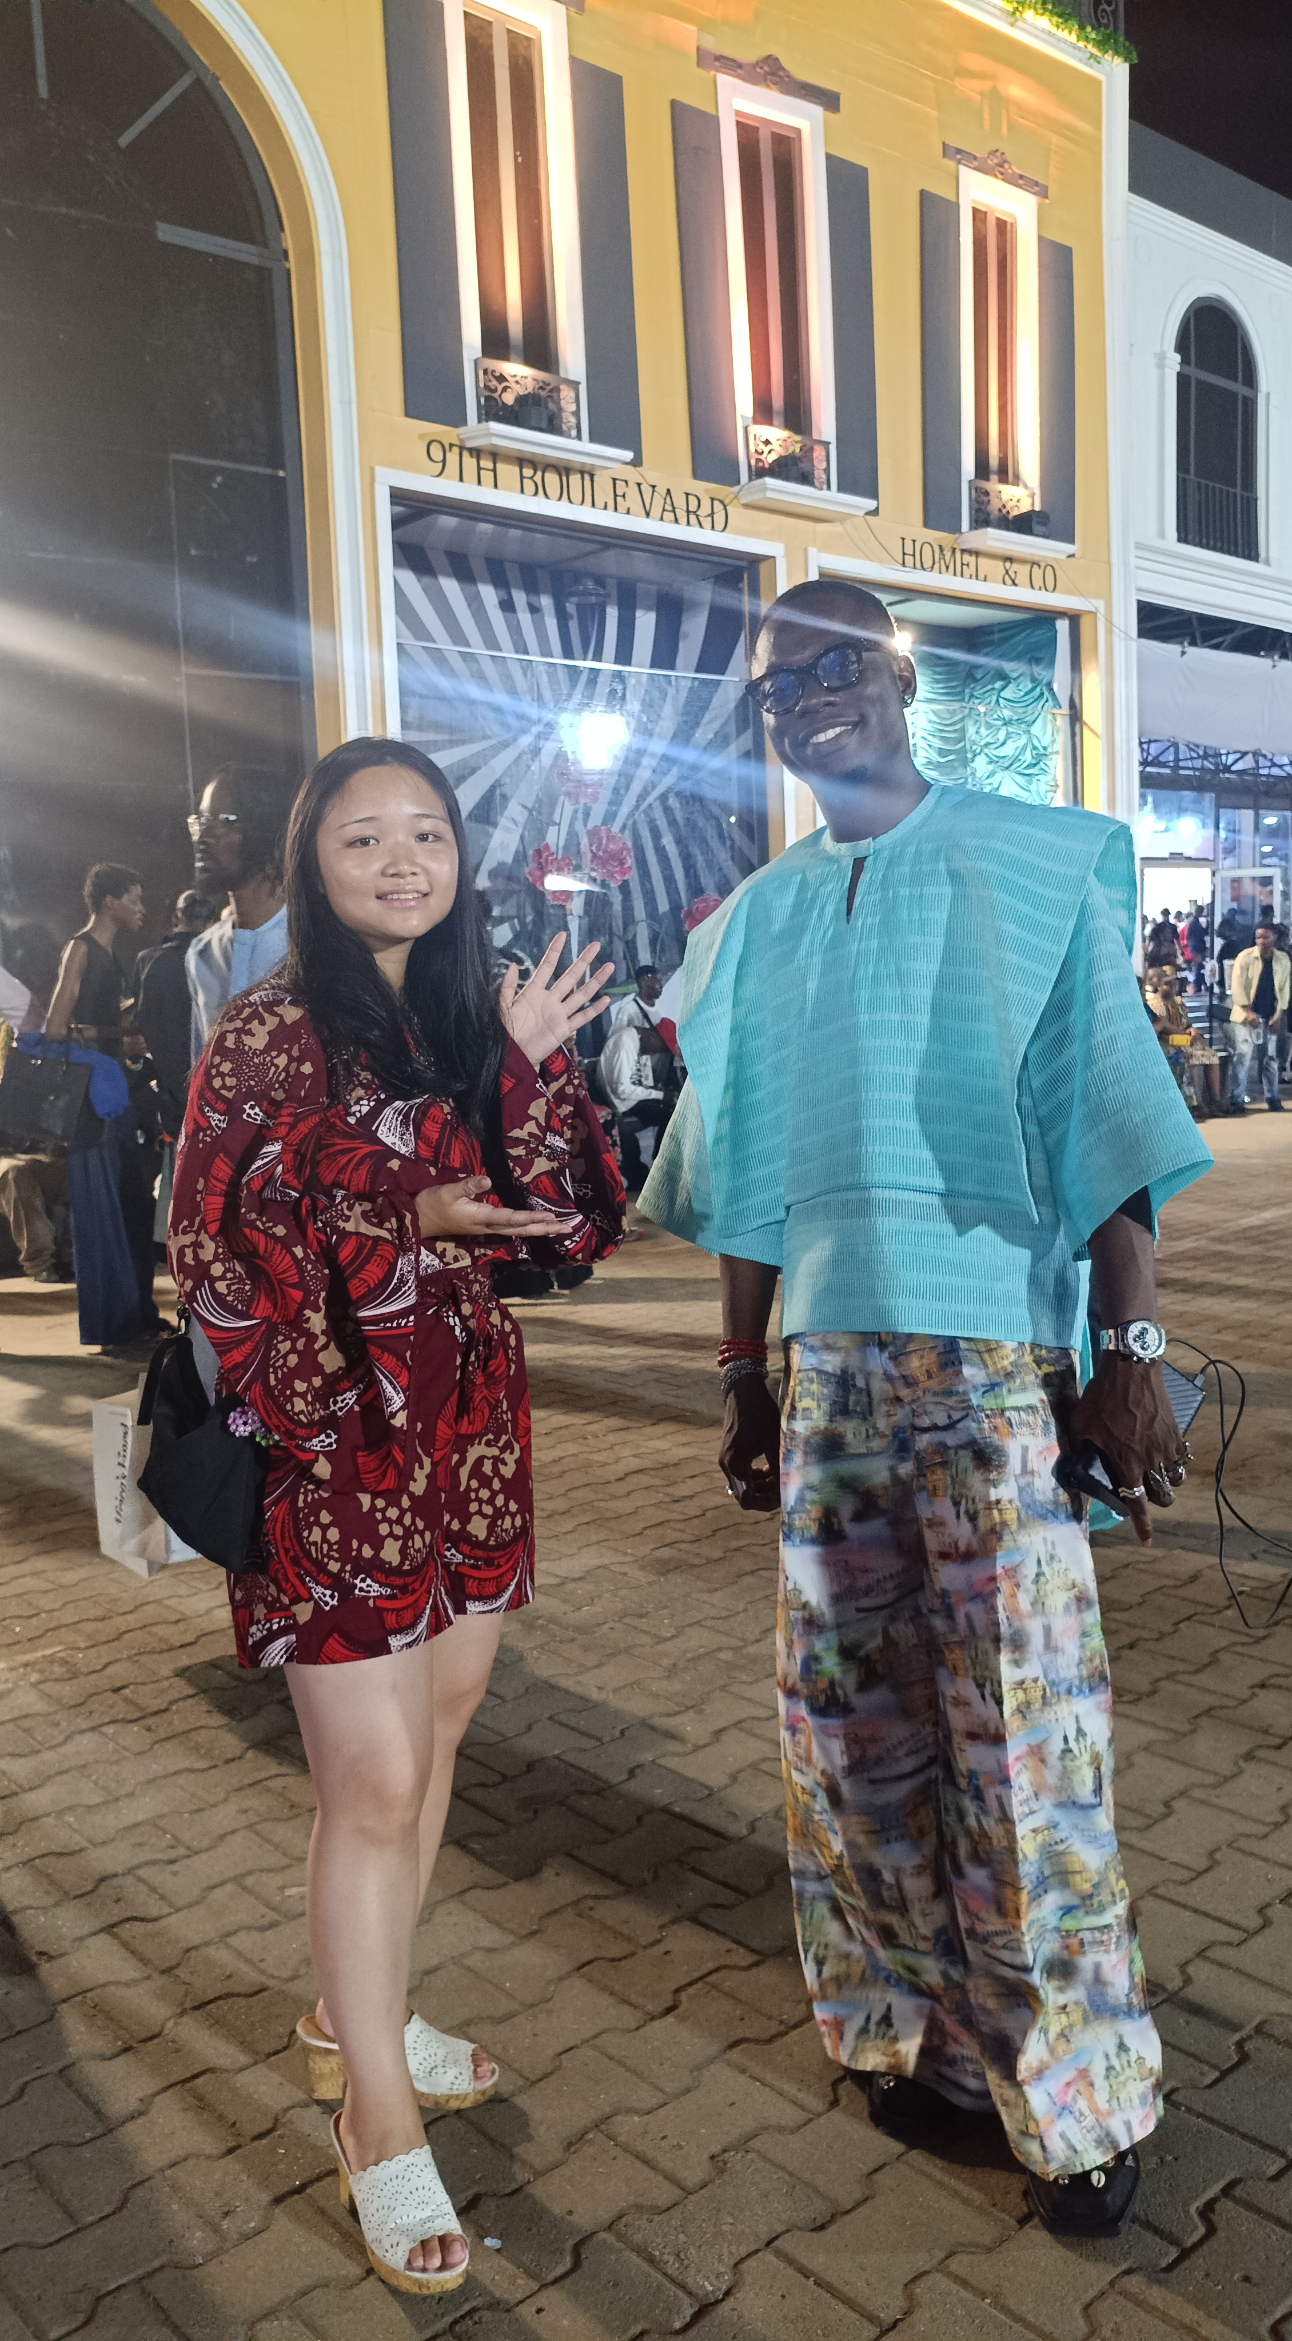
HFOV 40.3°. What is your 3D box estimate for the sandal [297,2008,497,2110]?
[{"bbox_3d":[-0.311,1.082,2.172,0.240,0.110,0.092,-1,6,14],"label":"sandal"}]

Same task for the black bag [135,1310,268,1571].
[{"bbox_3d":[-0.486,0.313,2.010,0.220,0.280,0.120,1,7,34],"label":"black bag"}]

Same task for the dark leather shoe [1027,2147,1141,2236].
[{"bbox_3d":[0.482,1.067,2.017,0.113,0.110,0.295,-2,6,5],"label":"dark leather shoe"}]

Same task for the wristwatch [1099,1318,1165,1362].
[{"bbox_3d":[0.527,0.185,1.900,0.066,0.042,0.058,-3,6,-6],"label":"wristwatch"}]

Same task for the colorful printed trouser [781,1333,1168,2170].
[{"bbox_3d":[0.378,0.618,2.060,0.420,0.980,0.340,0,6,18],"label":"colorful printed trouser"}]

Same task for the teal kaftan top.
[{"bbox_3d":[0.317,-0.128,1.970,0.600,0.630,0.320,1,6,27],"label":"teal kaftan top"}]

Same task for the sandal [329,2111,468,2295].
[{"bbox_3d":[-0.278,1.106,1.919,0.092,0.110,0.240,-6,7,-31],"label":"sandal"}]

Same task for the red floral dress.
[{"bbox_3d":[-0.279,0.158,1.965,0.450,0.760,0.340,-7,7,-40],"label":"red floral dress"}]

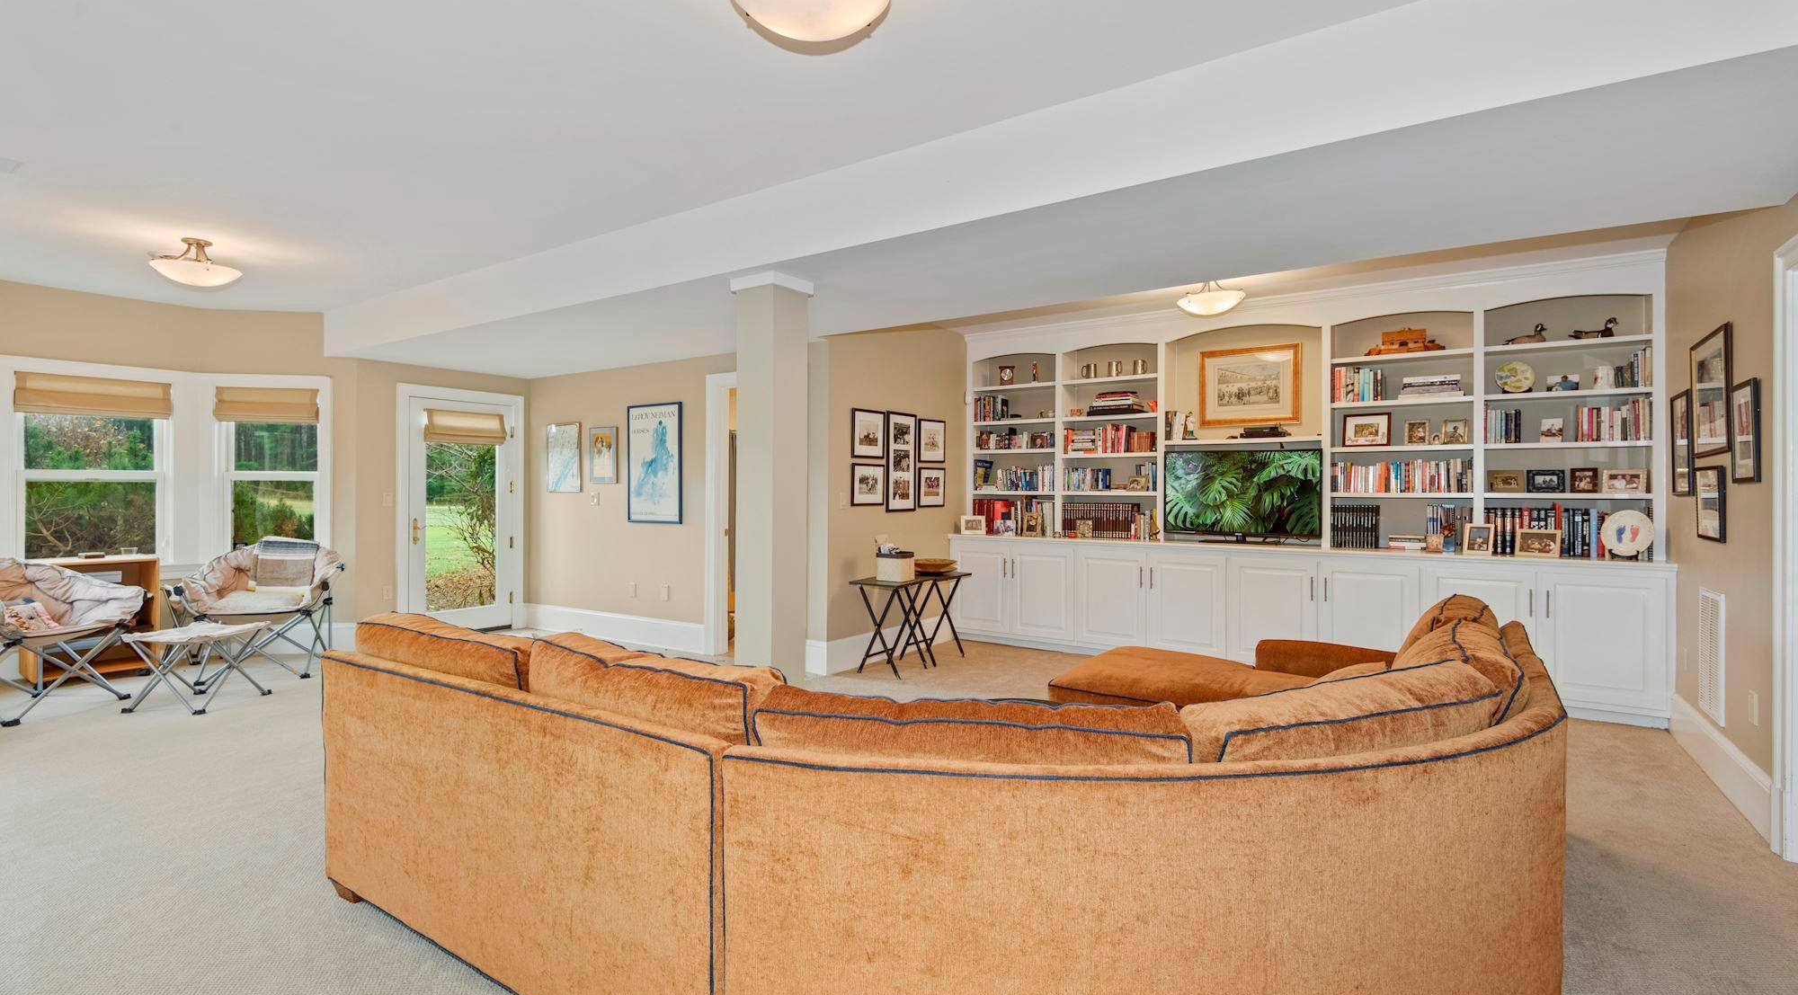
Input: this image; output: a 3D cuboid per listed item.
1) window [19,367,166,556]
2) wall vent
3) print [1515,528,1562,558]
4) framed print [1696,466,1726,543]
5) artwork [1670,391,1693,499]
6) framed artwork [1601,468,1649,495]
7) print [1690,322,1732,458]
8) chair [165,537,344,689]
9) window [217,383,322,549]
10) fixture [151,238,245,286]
[{"bbox_3d":[-5.717,-0.190,5.706,0.100,1.330,0.780,0,0,34],"label":"window"},{"bbox_3d":[3.826,0.730,3.765,0.018,0.580,0.390,1,0,34],"label":"wall vent"},{"bbox_3d":[3.825,0.278,4.779,0.215,0.165,0.050,0,0,44],"label":"print"},{"bbox_3d":[3.835,0.032,3.779,0.025,0.338,0.380,1,0,34],"label":"framed print"},{"bbox_3d":[4.168,-0.271,4.259,0.025,0.535,0.385,1,0,34],"label":"artwork"},{"bbox_3d":[4.246,-0.093,4.681,0.195,0.147,0.040,1,0,34],"label":"framed artwork"},{"bbox_3d":[3.696,-0.460,3.641,0.030,0.540,0.560,0,0,34],"label":"print"},{"bbox_3d":[-4.651,0.772,5.770,0.970,0.940,0.860,0,0,-23],"label":"chair"},{"bbox_3d":[-5.009,-0.200,6.382,0.740,1.340,0.080,0,0,-11],"label":"window"},{"bbox_3d":[-3.952,-1.320,4.505,0.400,0.250,0.400,0,0,34],"label":"fixture"}]

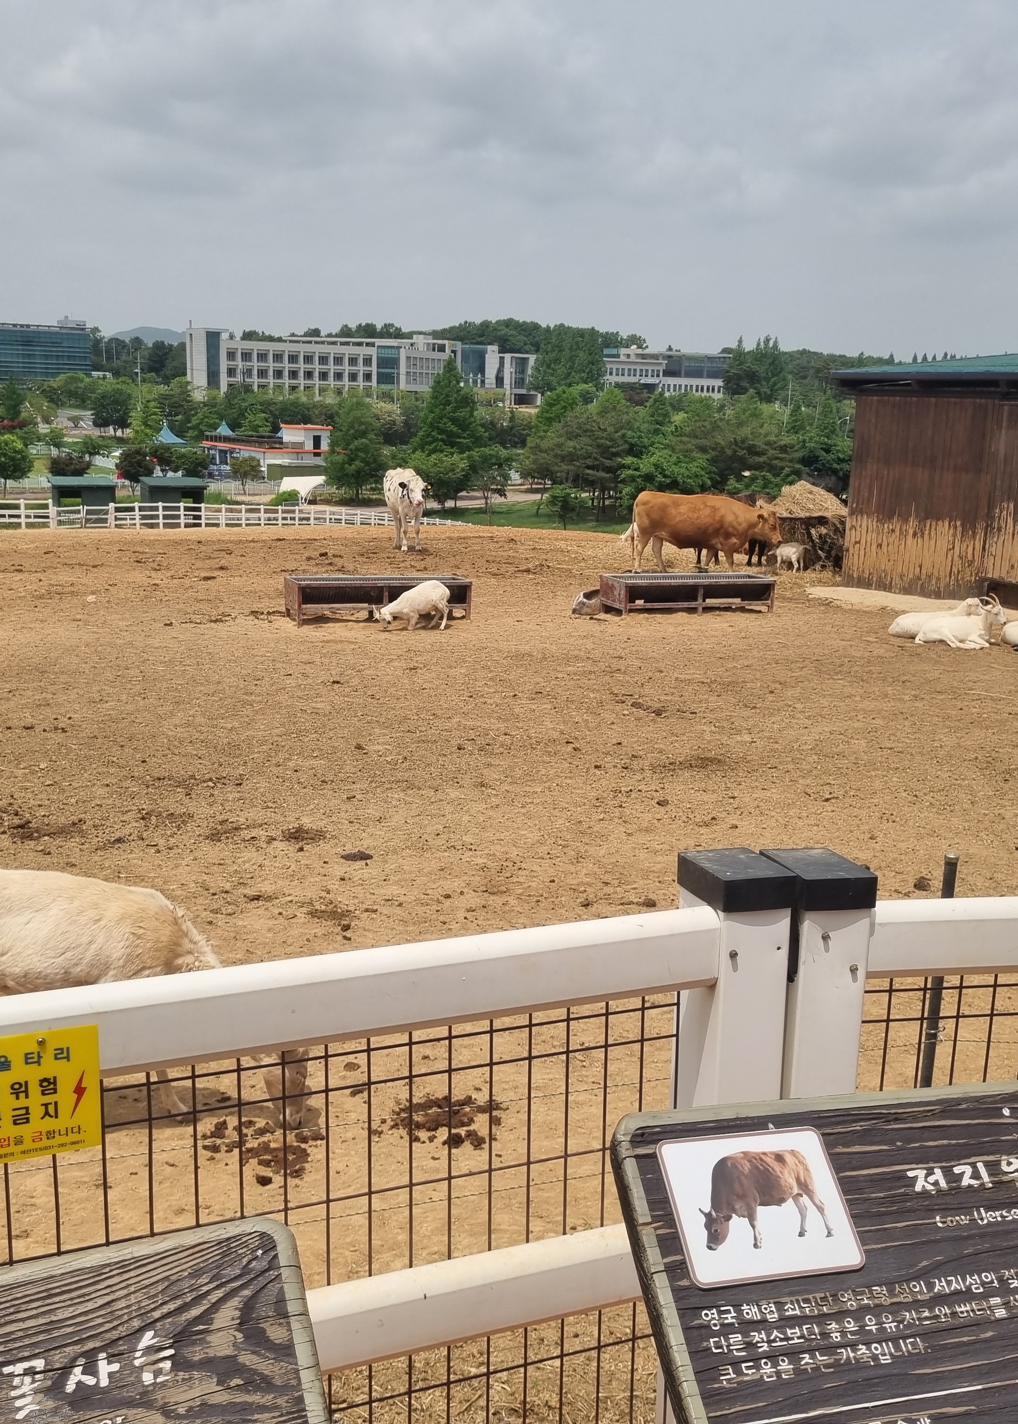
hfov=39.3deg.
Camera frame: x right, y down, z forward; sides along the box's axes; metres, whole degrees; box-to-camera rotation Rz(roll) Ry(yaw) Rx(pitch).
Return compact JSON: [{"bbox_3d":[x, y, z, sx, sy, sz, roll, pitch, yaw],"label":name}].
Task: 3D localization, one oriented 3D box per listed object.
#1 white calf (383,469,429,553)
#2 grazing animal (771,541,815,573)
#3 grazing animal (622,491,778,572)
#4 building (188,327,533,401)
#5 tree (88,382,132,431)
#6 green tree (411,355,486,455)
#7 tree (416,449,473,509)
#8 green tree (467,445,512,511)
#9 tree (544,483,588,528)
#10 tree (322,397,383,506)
[{"bbox_3d":[-1.731,-3.445,24.146,0.680,1.390,2.100,-1,13,-8],"label":"white calf"},{"bbox_3d":[4.458,-2.407,22.251,0.660,0.440,0.200,2,13,5],"label":"grazing animal"},{"bbox_3d":[3.042,-2.816,22.362,2.380,1.241,0.660,1,13,-2],"label":"grazing animal"},{"bbox_3d":[-34.005,-83.472,346.630,97.000,16.000,14.000,-10,17,-40],"label":"building"},{"bbox_3d":[-53.102,-40.496,189.284,6.126,6.451,6.126,1,13,0],"label":"tree"},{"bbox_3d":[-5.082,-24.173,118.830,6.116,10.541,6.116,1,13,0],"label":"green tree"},{"bbox_3d":[-4.130,-14.737,90.586,3.408,3.728,3.408,1,13,0],"label":"tree"},{"bbox_3d":[-1.198,-14.332,87.550,2.654,4.052,2.654,1,13,0],"label":"green tree"},{"bbox_3d":[2.783,-9.920,68.760,2.153,2.166,2.153,1,13,0],"label":"tree"},{"bbox_3d":[-10.744,-18.148,98.186,4.222,7.338,4.222,1,13,0],"label":"tree"}]

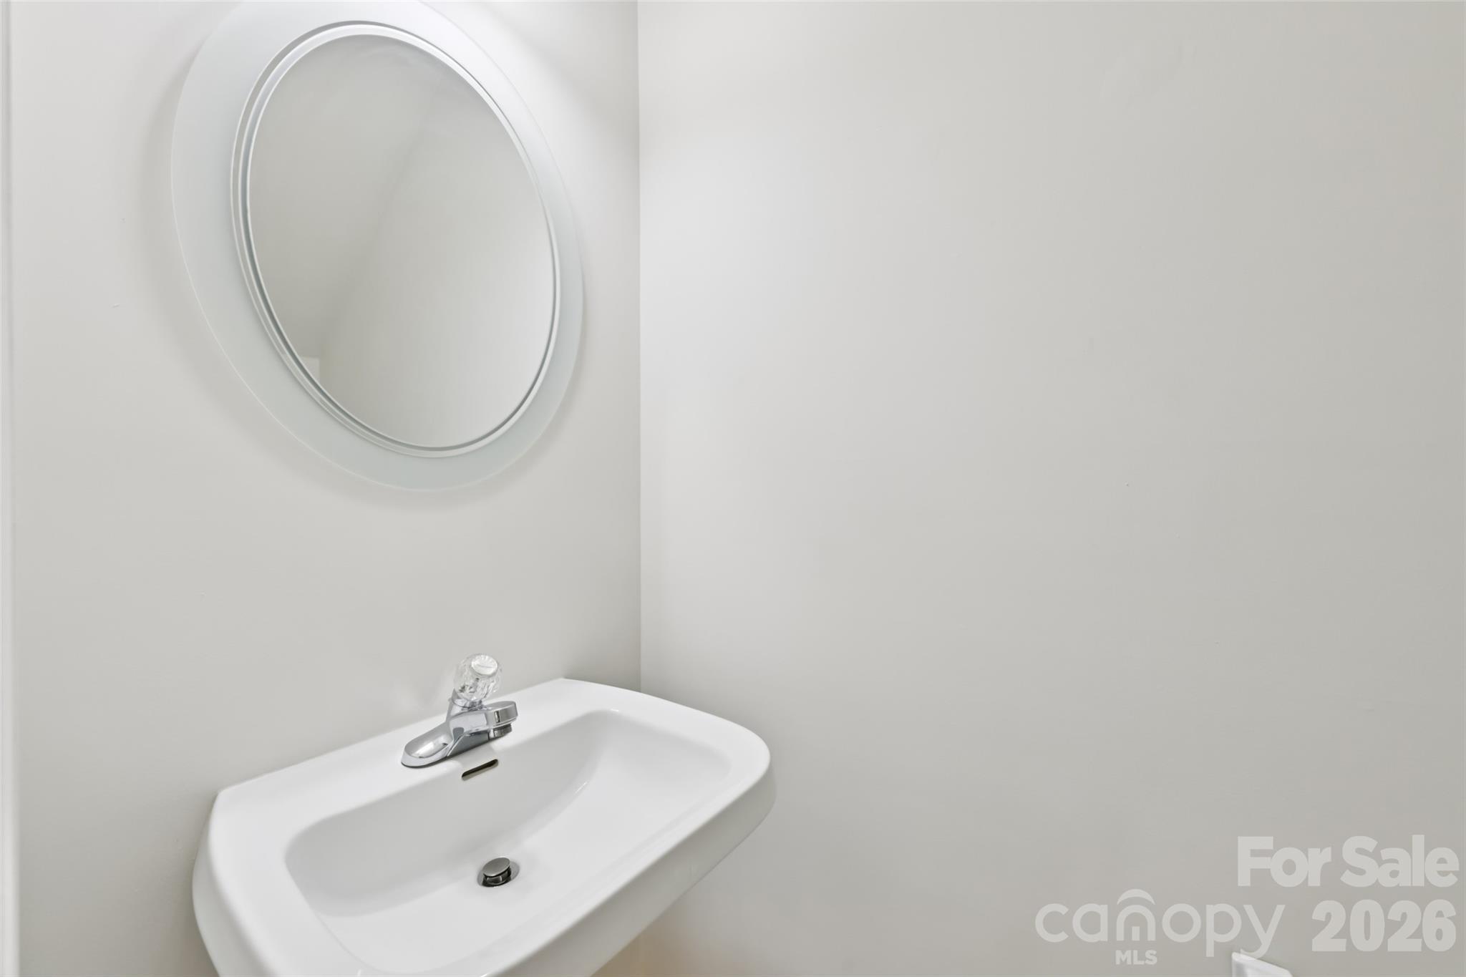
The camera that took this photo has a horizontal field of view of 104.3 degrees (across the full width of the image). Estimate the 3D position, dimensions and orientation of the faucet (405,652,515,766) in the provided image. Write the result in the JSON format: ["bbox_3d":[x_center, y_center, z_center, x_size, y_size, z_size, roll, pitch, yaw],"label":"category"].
[{"bbox_3d":[-0.347,0.289,0.775,0.130,0.131,0.157,0,0,37],"label":"faucet"}]

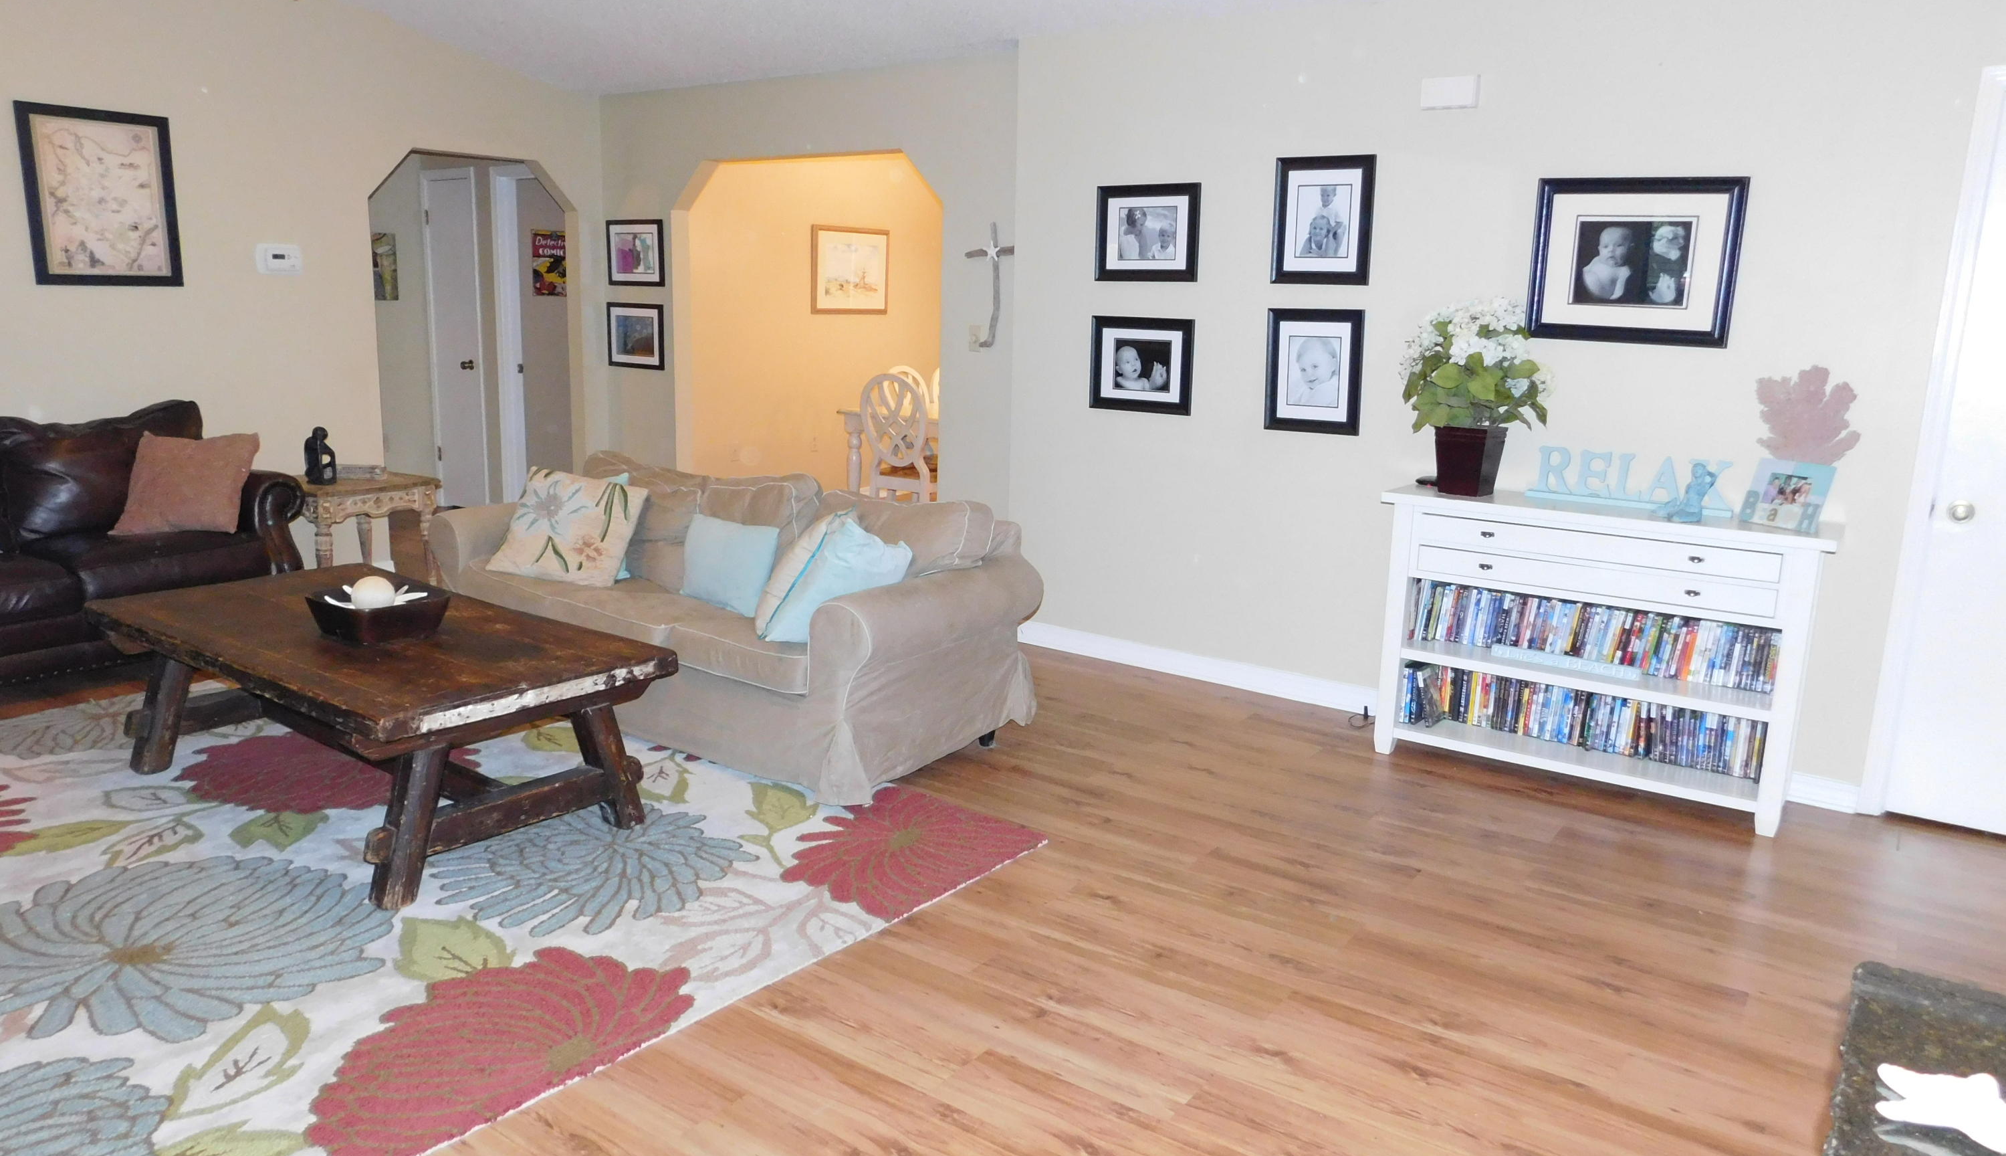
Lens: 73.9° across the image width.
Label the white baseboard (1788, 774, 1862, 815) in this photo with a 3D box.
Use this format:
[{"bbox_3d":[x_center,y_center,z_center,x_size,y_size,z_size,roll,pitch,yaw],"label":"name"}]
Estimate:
[{"bbox_3d":[2.461,0.647,3.997,0.185,0.098,0.016,10,14,35],"label":"white baseboard"}]

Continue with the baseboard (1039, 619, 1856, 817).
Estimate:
[{"bbox_3d":[1.323,0.448,4.906,3.110,0.100,0.017,10,15,36],"label":"baseboard"}]

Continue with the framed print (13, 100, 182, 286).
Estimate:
[{"bbox_3d":[-3.514,-1.482,5.223,0.028,0.664,0.532,10,14,35],"label":"framed print"}]

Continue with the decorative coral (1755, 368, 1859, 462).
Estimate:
[{"bbox_3d":[2.303,-0.392,3.833,0.268,0.430,0.060,10,14,35],"label":"decorative coral"}]

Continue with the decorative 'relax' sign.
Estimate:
[{"bbox_3d":[1.915,-0.298,4.064,0.590,0.165,0.050,10,14,35],"label":"decorative 'relax' sign"}]

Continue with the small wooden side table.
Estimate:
[{"bbox_3d":[-2.991,-0.155,6.111,0.595,0.576,0.590,10,15,36],"label":"small wooden side table"}]

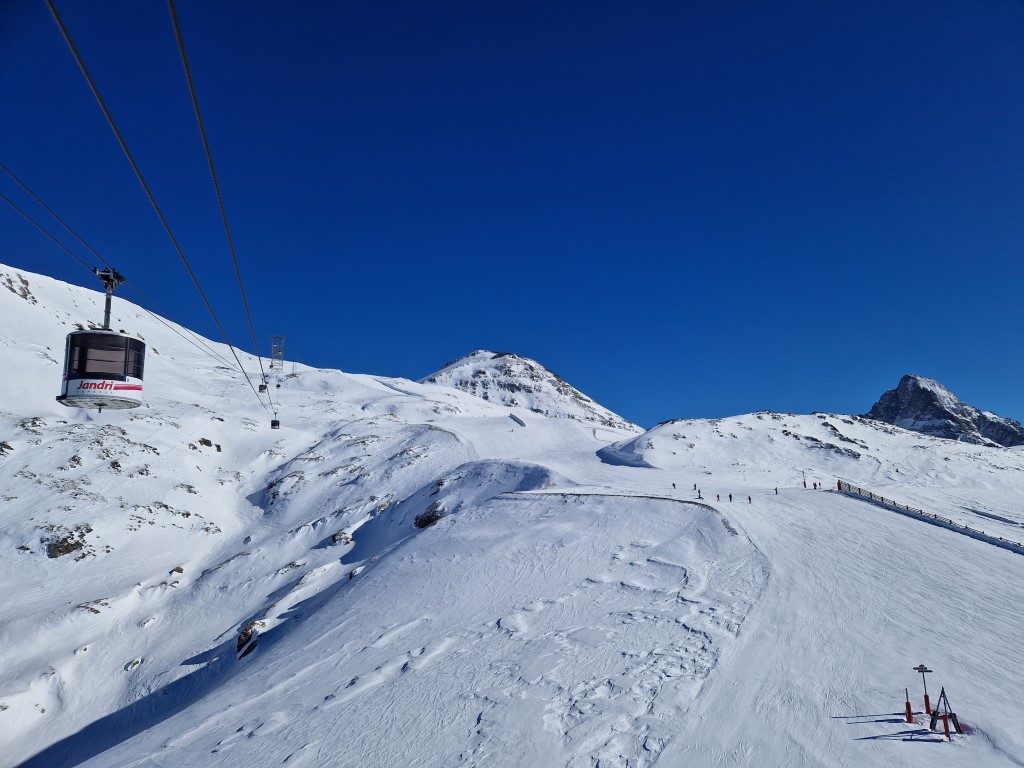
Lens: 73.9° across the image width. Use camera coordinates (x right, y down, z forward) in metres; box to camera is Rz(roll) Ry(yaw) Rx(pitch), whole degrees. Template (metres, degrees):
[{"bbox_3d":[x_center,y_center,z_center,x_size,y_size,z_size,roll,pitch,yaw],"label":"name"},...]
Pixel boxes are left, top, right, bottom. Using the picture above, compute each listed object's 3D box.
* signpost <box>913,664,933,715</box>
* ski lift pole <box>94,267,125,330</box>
[{"bbox_3d":[39.137,28.872,64.353,1.750,4.396,0.400,-3,-9,6],"label":"signpost"},{"bbox_3d":[-15.715,-3.252,26.500,0.800,2.400,1.300,1,-11,-19],"label":"ski lift pole"}]

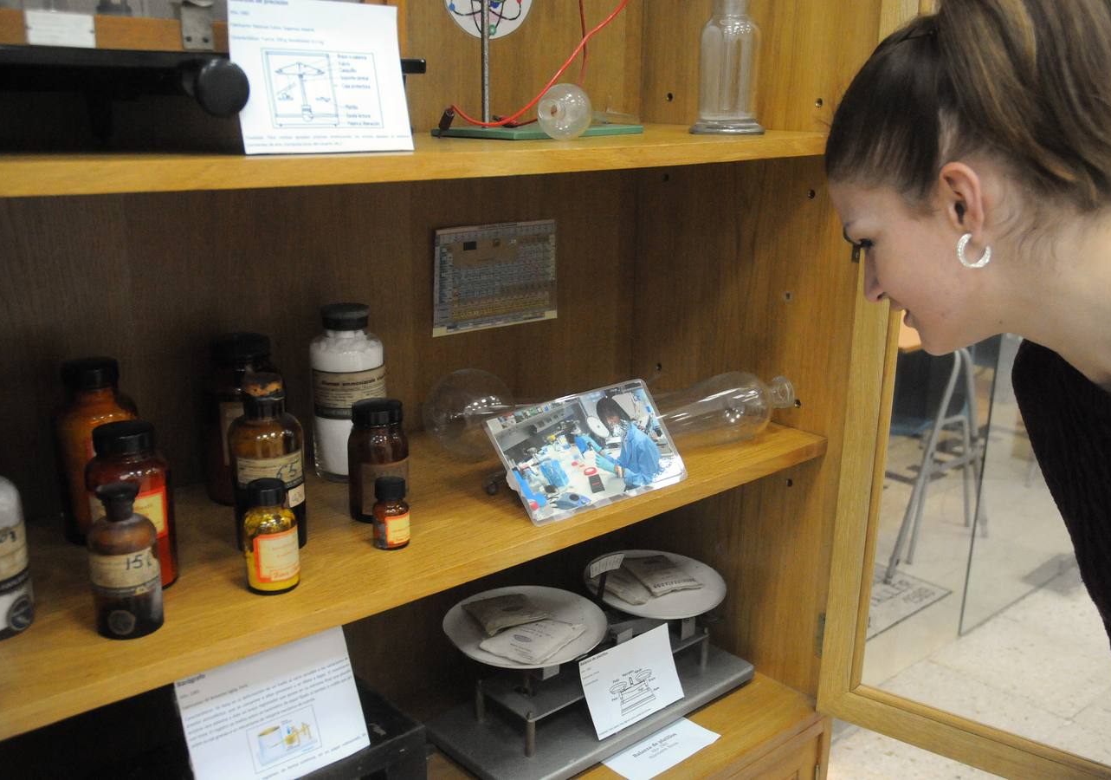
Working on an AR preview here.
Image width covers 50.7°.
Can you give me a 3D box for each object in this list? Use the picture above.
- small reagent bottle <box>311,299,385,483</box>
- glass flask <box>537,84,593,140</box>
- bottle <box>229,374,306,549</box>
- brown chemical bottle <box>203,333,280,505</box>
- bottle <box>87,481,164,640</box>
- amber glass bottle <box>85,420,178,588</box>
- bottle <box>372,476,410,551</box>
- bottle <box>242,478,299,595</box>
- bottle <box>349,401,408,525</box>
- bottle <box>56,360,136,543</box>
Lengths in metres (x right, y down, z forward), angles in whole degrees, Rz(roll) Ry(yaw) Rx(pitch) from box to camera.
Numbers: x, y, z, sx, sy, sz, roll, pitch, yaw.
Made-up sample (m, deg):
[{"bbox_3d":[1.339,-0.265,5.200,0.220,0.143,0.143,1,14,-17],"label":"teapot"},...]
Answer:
[{"bbox_3d":[-0.215,0.001,1.215,0.074,0.175,0.074,-6,17,-24],"label":"small reagent bottle"},{"bbox_3d":[0.007,-0.268,1.133,0.054,0.054,0.069,6,16,17],"label":"glass flask"},{"bbox_3d":[-0.253,0.064,1.024,0.062,0.152,0.062,-2,16,-14],"label":"bottle"},{"bbox_3d":[-0.306,0.027,1.139,0.067,0.159,0.067,-4,16,-20],"label":"brown chemical bottle"},{"bbox_3d":[-0.322,0.125,0.873,0.049,0.110,0.049,-6,17,-26],"label":"bottle"},{"bbox_3d":[-0.346,0.093,0.955,0.066,0.127,0.066,-3,16,-15],"label":"amber glass bottle"},{"bbox_3d":[-0.147,0.109,1.044,0.033,0.059,0.033,1,15,0],"label":"bottle"},{"bbox_3d":[-0.232,0.117,0.952,0.043,0.087,0.043,-7,17,-28],"label":"bottle"},{"bbox_3d":[-0.169,0.066,1.111,0.056,0.106,0.056,1,15,0],"label":"bottle"},{"bbox_3d":[-0.406,0.053,1.033,0.061,0.159,0.061,11,18,31],"label":"bottle"}]

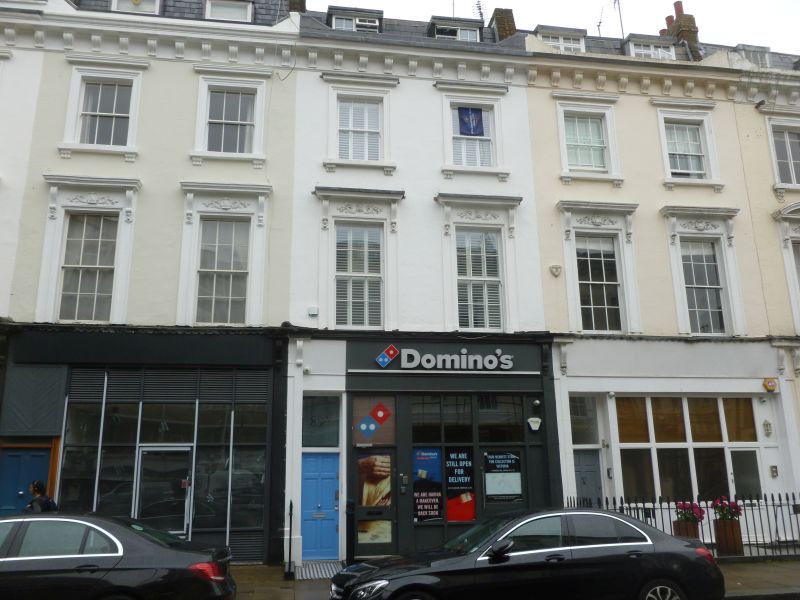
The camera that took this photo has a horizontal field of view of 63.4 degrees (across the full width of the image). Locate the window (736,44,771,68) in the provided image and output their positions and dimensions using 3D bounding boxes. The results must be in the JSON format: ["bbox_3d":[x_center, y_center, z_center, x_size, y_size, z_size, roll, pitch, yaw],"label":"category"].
[{"bbox_3d":[9.805,-6.481,18.042,0.980,1.000,0.600,1,-14,-9],"label":"window"}]

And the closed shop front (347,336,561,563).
[{"bbox_3d":[1.080,2.909,12.994,4.350,4.250,0.400,1,-14,-9],"label":"closed shop front"}]

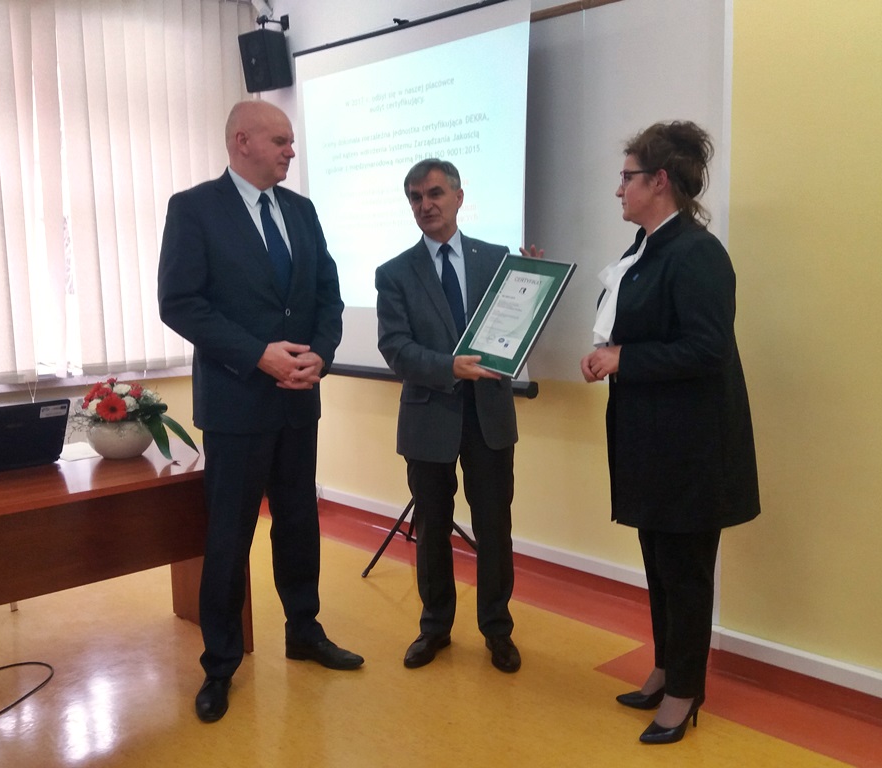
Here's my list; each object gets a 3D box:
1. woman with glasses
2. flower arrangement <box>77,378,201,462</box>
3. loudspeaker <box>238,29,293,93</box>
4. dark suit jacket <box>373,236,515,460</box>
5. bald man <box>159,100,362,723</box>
[{"bbox_3d":[0.657,0.140,2.414,0.510,1.755,0.480,-2,8,-10],"label":"woman with glasses"},{"bbox_3d":[-1.120,0.122,3.028,0.440,0.285,0.330,-4,8,-18],"label":"flower arrangement"},{"bbox_3d":[-0.921,-1.693,4.360,0.178,0.275,0.162,4,20,33],"label":"loudspeaker"},{"bbox_3d":[0.033,-0.130,2.779,0.520,0.750,0.370,-1,8,2],"label":"dark suit jacket"},{"bbox_3d":[-0.599,0.057,2.712,0.600,1.880,0.440,-9,11,-43],"label":"bald man"}]

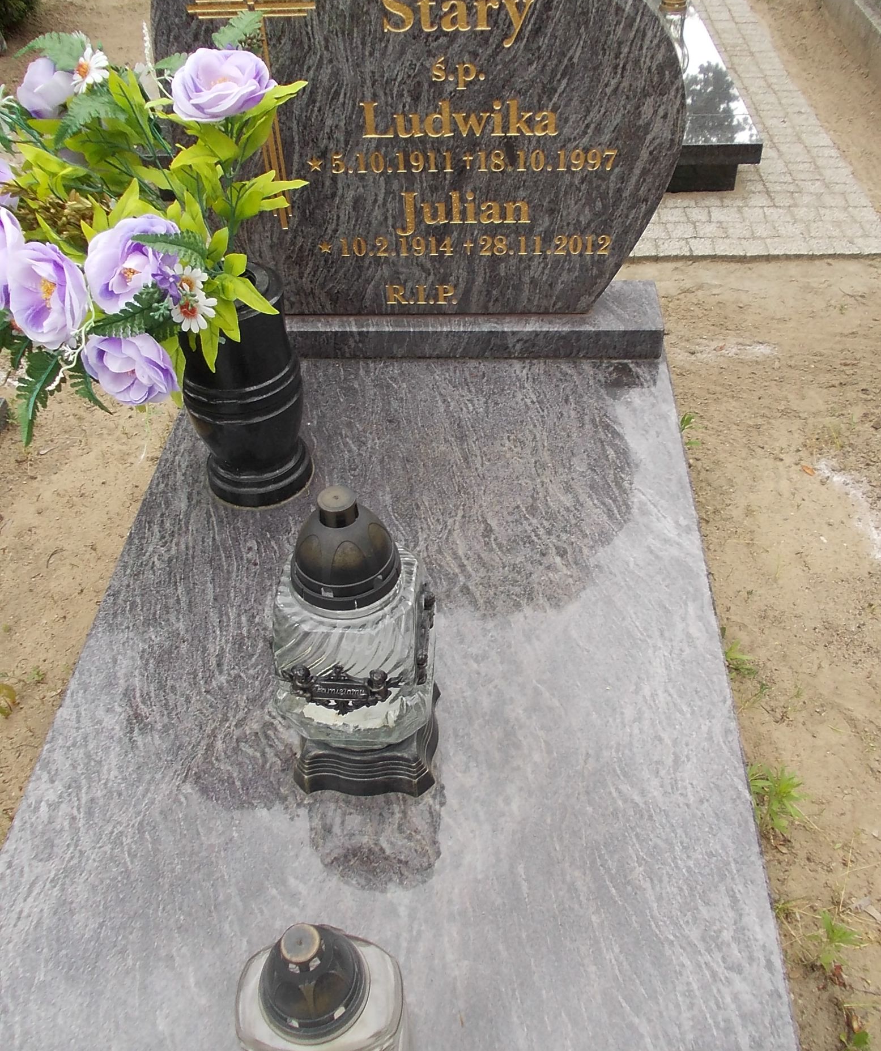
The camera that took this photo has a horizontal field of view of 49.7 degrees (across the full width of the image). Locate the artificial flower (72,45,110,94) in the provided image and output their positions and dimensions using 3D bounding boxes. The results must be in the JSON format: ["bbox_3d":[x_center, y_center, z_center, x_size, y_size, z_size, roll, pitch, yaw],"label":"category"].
[{"bbox_3d":[-0.419,-0.547,1.140,0.053,0.053,0.021,9,15,37],"label":"artificial flower"}]

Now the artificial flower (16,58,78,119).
[{"bbox_3d":[-0.482,-0.541,1.170,0.080,0.070,0.080,-23,25,-8],"label":"artificial flower"}]

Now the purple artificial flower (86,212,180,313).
[{"bbox_3d":[-0.361,-0.304,1.110,0.108,0.113,0.065,-6,11,-10],"label":"purple artificial flower"}]

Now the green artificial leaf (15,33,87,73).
[{"bbox_3d":[-0.473,-0.577,1.159,0.084,0.048,0.030,1,21,2],"label":"green artificial leaf"}]

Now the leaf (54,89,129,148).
[{"bbox_3d":[-0.415,-0.484,1.130,0.095,0.052,0.032,-26,18,-8],"label":"leaf"}]

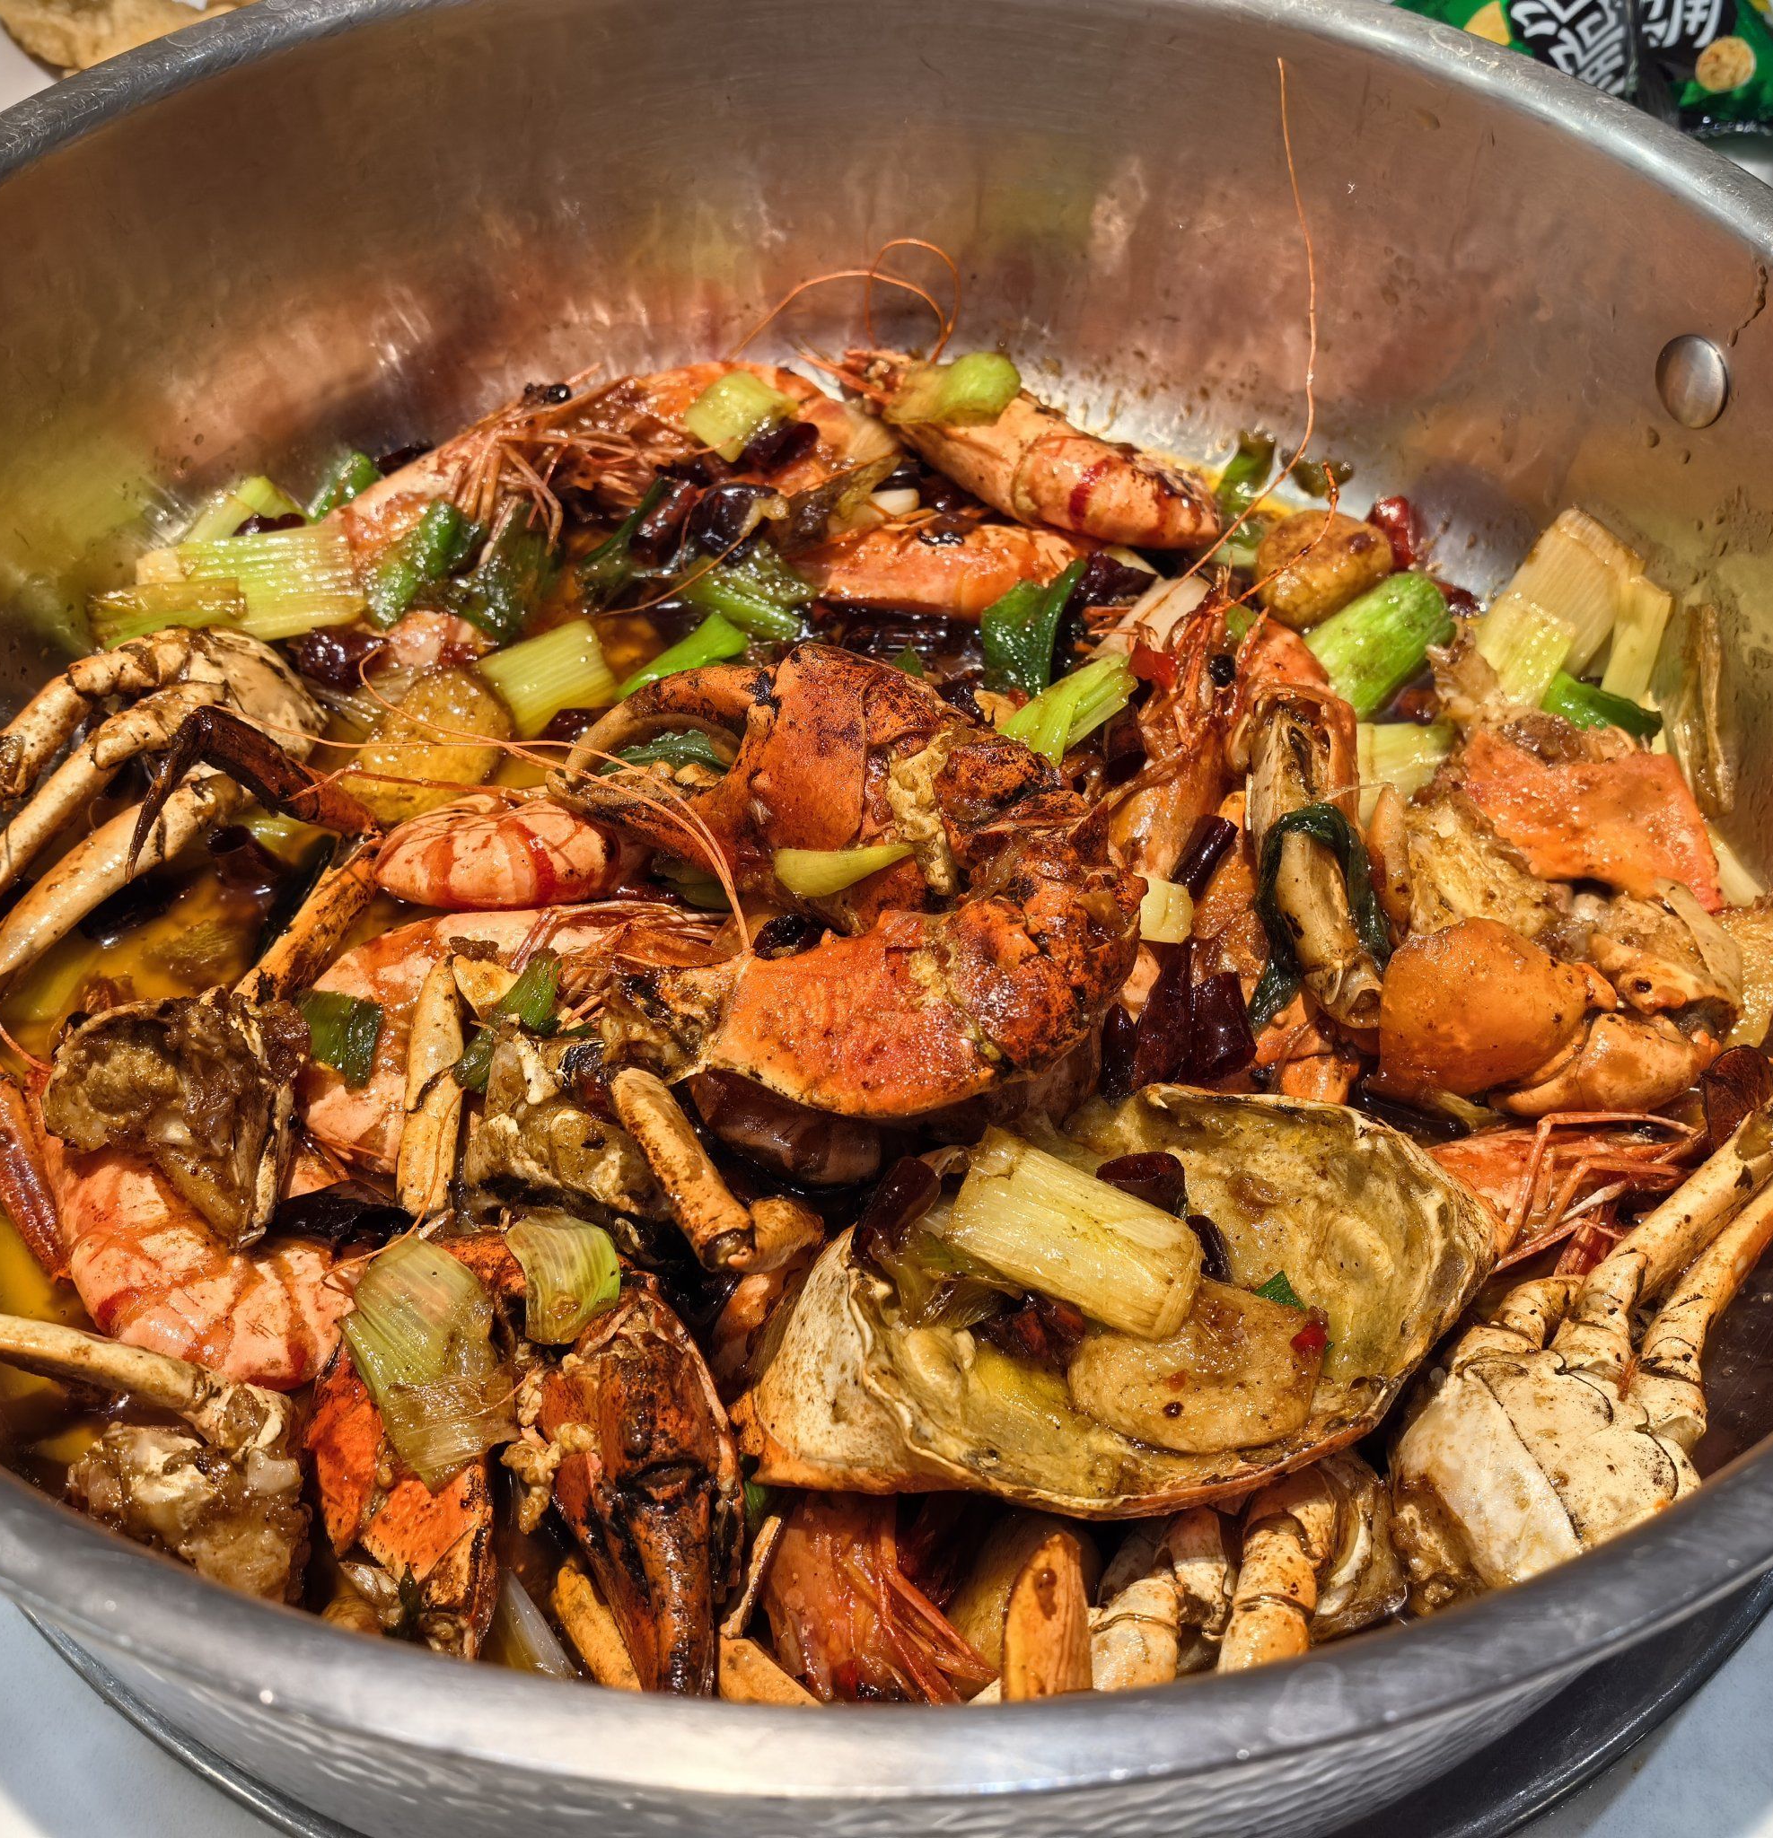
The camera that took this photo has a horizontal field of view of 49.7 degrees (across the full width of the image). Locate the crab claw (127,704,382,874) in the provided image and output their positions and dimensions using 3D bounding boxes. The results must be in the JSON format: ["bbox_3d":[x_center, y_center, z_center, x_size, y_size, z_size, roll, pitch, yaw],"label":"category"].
[{"bbox_3d":[-0.095,-0.019,0.285,0.039,0.023,0.014,-2,50,-3],"label":"crab claw"}]

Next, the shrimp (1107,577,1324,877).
[{"bbox_3d":[0.064,-0.037,0.371,0.031,0.028,0.058,14,52,9],"label":"shrimp"}]

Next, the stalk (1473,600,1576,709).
[{"bbox_3d":[0.117,-0.049,0.353,0.015,0.018,0.009,25,15,15],"label":"stalk"}]

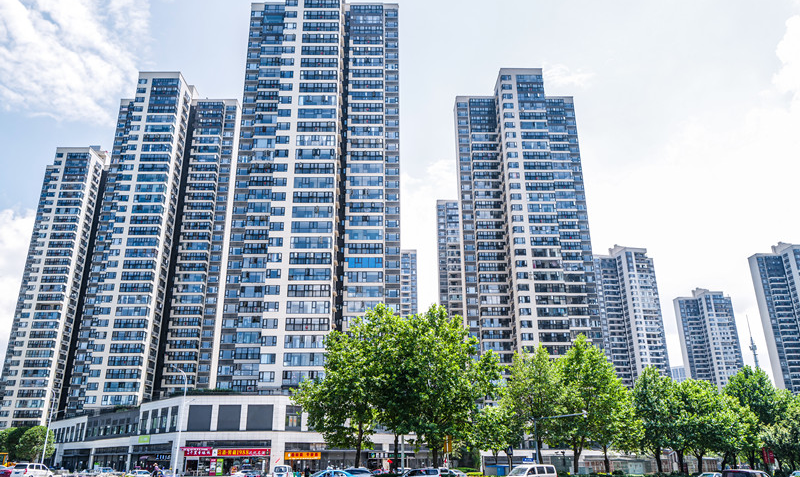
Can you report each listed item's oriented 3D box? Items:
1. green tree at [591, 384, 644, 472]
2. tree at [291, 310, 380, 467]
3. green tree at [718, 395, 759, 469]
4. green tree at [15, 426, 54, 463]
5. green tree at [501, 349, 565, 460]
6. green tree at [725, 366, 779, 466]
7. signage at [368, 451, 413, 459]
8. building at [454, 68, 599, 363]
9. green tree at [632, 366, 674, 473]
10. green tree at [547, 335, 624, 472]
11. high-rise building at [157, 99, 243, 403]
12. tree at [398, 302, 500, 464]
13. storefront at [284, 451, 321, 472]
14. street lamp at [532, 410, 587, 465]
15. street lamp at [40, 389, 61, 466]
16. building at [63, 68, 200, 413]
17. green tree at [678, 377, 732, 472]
[{"bbox_3d":[24.598,21.628,70.254,6.000,10.539,6.000,0,-21,0],"label":"green tree"},{"bbox_3d":[-5.920,14.720,58.608,8.910,16.267,8.500,0,-21,0],"label":"tree"},{"bbox_3d":[43.654,25.629,79.984,5.400,10.871,5.400,0,-21,0],"label":"green tree"},{"bbox_3d":[-44.040,25.793,74.825,5.000,6.110,5.000,0,-21,0],"label":"green tree"},{"bbox_3d":[13.723,17.772,63.869,6.300,13.400,6.300,0,-21,0],"label":"green tree"},{"bbox_3d":[49.088,25.862,87.370,7.400,15.618,7.400,0,-21,0],"label":"green tree"},{"bbox_3d":[-1.178,31.963,91.631,6.800,0.950,0.300,0,-21,0],"label":"signage"},{"bbox_3d":[32.644,5.911,160.653,33.000,103.800,21.000,0,-21,0],"label":"building"},{"bbox_3d":[30.358,22.300,74.877,5.900,13.664,5.900,0,-21,0],"label":"green tree"},{"bbox_3d":[20.015,18.117,67.807,8.000,15.446,8.000,0,-21,0],"label":"green tree"},{"bbox_3d":[-53.470,7.591,170.549,13.500,97.653,13.000,0,-21,0],"label":"high-rise building"},{"bbox_3d":[4.262,13.604,55.746,8.800,15.801,8.800,0,-21,0],"label":"tree"},{"bbox_3d":[-13.623,32.460,89.850,5.029,3.309,5.000,0,-21,0],"label":"storefront"},{"bbox_3d":[14.904,19.410,57.748,0.400,6.100,6.300,16,-26,-37],"label":"street lamp"},{"bbox_3d":[-44.301,24.756,78.385,0.400,11.479,2.200,-19,-28,40],"label":"street lamp"},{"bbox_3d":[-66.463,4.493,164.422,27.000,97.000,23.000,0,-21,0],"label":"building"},{"bbox_3d":[45.807,28.392,92.915,8.096,14.755,7.800,0,-21,0],"label":"green tree"}]

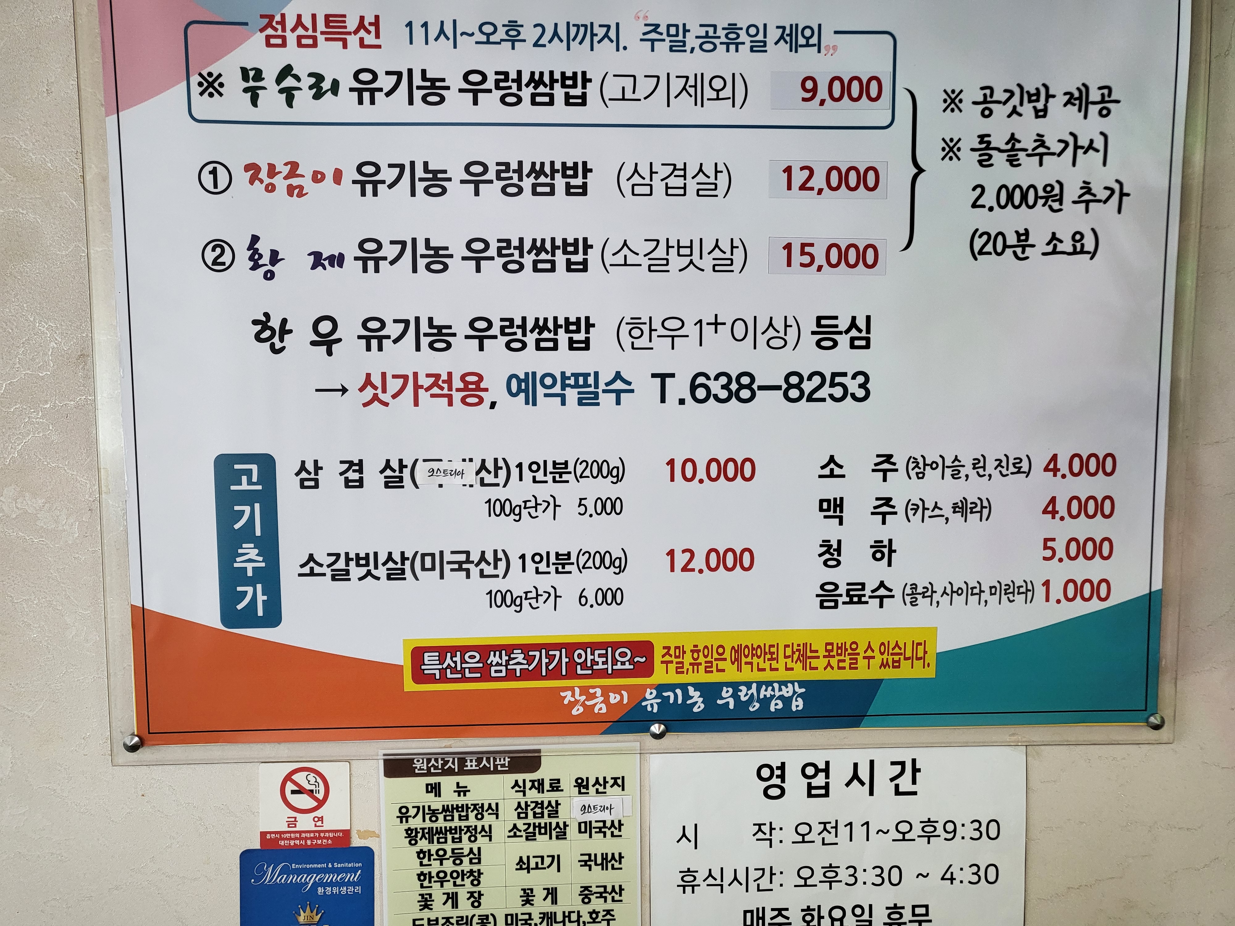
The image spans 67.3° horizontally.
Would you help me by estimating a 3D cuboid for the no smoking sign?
[{"bbox_3d":[-0.347,0.382,1.030,0.099,0.099,0.004,0,5,-3],"label":"no smoking sign"}]

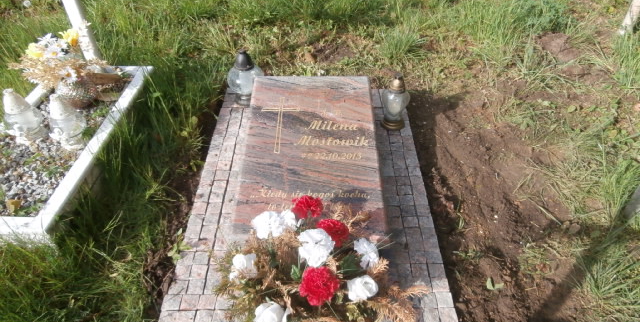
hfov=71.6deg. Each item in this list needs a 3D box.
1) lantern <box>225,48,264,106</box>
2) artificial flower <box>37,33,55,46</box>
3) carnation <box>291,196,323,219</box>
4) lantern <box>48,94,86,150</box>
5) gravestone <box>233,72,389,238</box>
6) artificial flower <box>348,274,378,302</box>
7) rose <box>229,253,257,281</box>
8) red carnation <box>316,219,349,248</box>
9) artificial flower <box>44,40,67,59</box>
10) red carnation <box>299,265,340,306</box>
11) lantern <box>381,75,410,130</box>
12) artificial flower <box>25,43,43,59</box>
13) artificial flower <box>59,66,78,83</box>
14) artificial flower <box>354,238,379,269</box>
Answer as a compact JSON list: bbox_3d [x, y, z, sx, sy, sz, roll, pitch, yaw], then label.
[{"bbox_3d":[-0.344,-0.388,2.046,0.165,0.265,0.165,0,42,1],"label":"lantern"},{"bbox_3d":[-0.986,-0.438,1.600,0.070,0.045,0.065,-25,48,-24],"label":"artificial flower"},{"bbox_3d":[-0.042,0.145,1.380,0.090,0.065,0.075,0,42,1],"label":"carnation"},{"bbox_3d":[-0.882,-0.138,1.550,0.115,0.205,0.115,-27,49,-25],"label":"lantern"},{"bbox_3d":[-0.036,-0.038,1.716,0.500,0.170,0.790,0,42,1],"label":"gravestone"},{"bbox_3d":[0.101,0.302,1.050,0.073,0.060,0.068,-1,43,1],"label":"artificial flower"},{"bbox_3d":[-0.227,0.312,1.300,0.075,0.070,0.075,11,43,13],"label":"rose"},{"bbox_3d":[0.032,0.188,1.150,0.088,0.065,0.078,-21,47,-20],"label":"red carnation"},{"bbox_3d":[-1.157,-0.486,1.941,0.090,0.070,0.070,0,42,1],"label":"artificial flower"},{"bbox_3d":[-0.001,0.293,1.045,0.093,0.078,0.082,-2,43,-1],"label":"red carnation"},{"bbox_3d":[0.323,-0.255,1.898,0.120,0.250,0.120,0,42,1],"label":"lantern"},{"bbox_3d":[-1.036,-0.397,1.610,0.070,0.055,0.064,-27,49,-25],"label":"artificial flower"},{"bbox_3d":[-0.935,-0.322,1.650,0.072,0.060,0.052,-25,48,-23],"label":"artificial flower"},{"bbox_3d":[0.117,0.234,1.120,0.058,0.070,0.075,29,51,28],"label":"artificial flower"}]

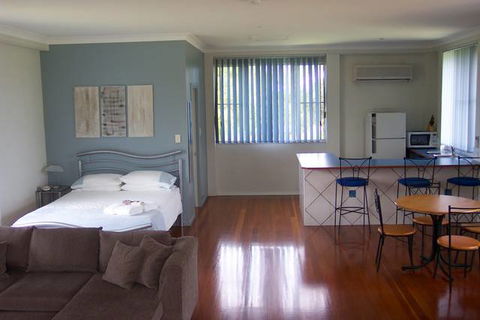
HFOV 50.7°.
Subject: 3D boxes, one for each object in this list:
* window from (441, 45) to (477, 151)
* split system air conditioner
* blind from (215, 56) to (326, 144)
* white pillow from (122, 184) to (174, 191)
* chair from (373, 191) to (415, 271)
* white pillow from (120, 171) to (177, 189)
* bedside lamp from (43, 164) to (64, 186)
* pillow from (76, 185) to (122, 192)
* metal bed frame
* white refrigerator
[{"bbox_3d":[3.790,-1.062,8.782,0.110,1.694,1.684,-1,7,4],"label":"window"},{"bbox_3d":[2.847,-1.737,10.105,1.168,0.300,0.200,-1,6,2],"label":"split system air conditioner"},{"bbox_3d":[0.581,-1.156,9.858,2.185,1.687,0.110,-1,7,4],"label":"blind"},{"bbox_3d":[-1.348,0.353,7.428,0.742,0.130,0.460,-1,6,2],"label":"white pillow"},{"bbox_3d":[1.742,0.786,5.686,0.450,0.880,0.420,-1,7,4],"label":"chair"},{"bbox_3d":[-1.303,0.291,7.289,0.774,0.234,0.458,-1,7,3],"label":"white pillow"},{"bbox_3d":[-2.752,0.237,7.480,0.310,0.343,0.300,-1,7,4],"label":"bedside lamp"},{"bbox_3d":[-2.052,0.398,7.393,0.660,0.130,0.430,-1,7,4],"label":"pillow"},{"bbox_3d":[-1.634,0.451,7.634,1.632,1.220,0.100,-1,7,4],"label":"metal bed frame"},{"bbox_3d":[2.836,-0.092,9.977,0.639,1.675,0.660,-1,6,2],"label":"white refrigerator"}]

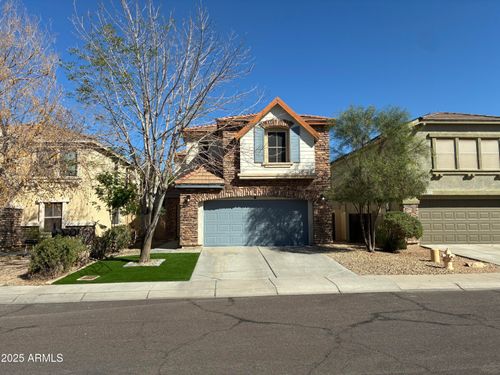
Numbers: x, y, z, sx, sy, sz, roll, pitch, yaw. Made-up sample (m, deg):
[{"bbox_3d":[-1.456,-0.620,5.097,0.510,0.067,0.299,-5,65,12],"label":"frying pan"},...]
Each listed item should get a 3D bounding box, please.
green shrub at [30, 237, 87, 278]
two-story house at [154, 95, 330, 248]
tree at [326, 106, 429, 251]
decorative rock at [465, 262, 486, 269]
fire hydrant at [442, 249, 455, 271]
[{"bbox_3d":[-6.263,2.197,12.345,1.850,1.250,1.700,0,-5,-4],"label":"green shrub"},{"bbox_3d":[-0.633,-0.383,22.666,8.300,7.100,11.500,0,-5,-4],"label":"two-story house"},{"bbox_3d":[5.308,-0.402,15.843,4.100,6.100,4.000,0,-5,-4],"label":"tree"},{"bbox_3d":[7.686,2.633,12.806,0.660,0.190,0.420,0,-5,-4],"label":"decorative rock"},{"bbox_3d":[6.515,2.342,12.359,0.400,0.740,0.360,0,-5,-4],"label":"fire hydrant"}]

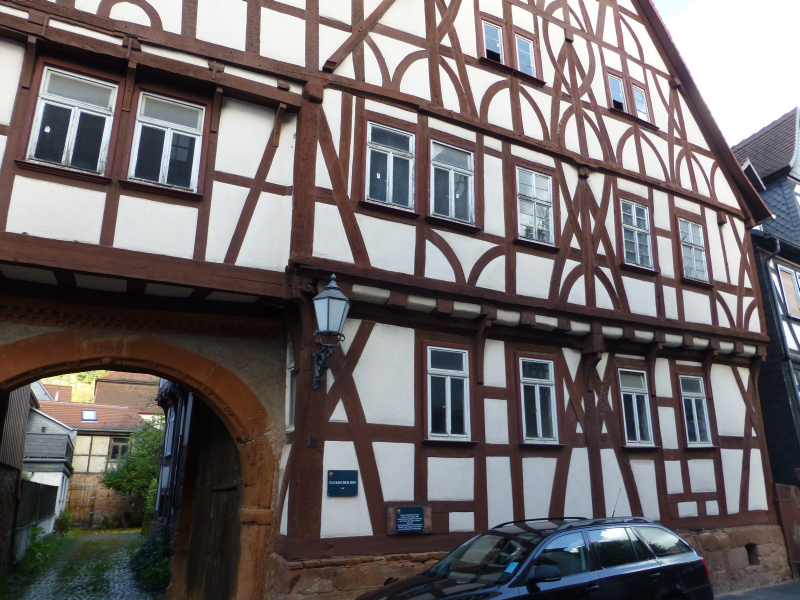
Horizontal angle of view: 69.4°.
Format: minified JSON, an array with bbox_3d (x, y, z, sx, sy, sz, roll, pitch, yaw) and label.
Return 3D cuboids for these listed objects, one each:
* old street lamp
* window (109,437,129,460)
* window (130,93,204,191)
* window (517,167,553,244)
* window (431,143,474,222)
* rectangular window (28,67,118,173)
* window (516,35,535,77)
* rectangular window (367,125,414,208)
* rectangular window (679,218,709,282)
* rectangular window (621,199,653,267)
[{"bbox_3d":[-0.889,0.368,7.076,0.490,1.380,0.700,9,-17,-27],"label":"old street lamp"},{"bbox_3d":[-13.084,6.963,27.000,0.920,1.060,0.120,9,-17,-27],"label":"window"},{"bbox_3d":[-2.773,-1.891,6.935,0.754,1.164,0.110,9,-17,-27],"label":"window"},{"bbox_3d":[2.219,-1.517,9.411,0.758,1.255,0.110,9,-17,-27],"label":"window"},{"bbox_3d":[0.807,-1.754,8.678,0.792,1.226,0.110,9,-17,-27],"label":"window"},{"bbox_3d":[-3.641,-1.995,6.474,0.741,1.169,0.110,9,-17,-27],"label":"rectangular window"},{"bbox_3d":[2.179,-4.209,9.973,0.390,0.727,0.110,9,-17,-27],"label":"window"},{"bbox_3d":[-0.119,-1.886,8.192,0.776,1.231,0.110,9,-17,-27],"label":"rectangular window"},{"bbox_3d":[5.716,-0.953,11.231,0.718,1.201,0.110,9,-17,-27],"label":"rectangular window"},{"bbox_3d":[4.323,-1.184,10.507,0.769,1.250,0.110,9,-17,-27],"label":"rectangular window"}]

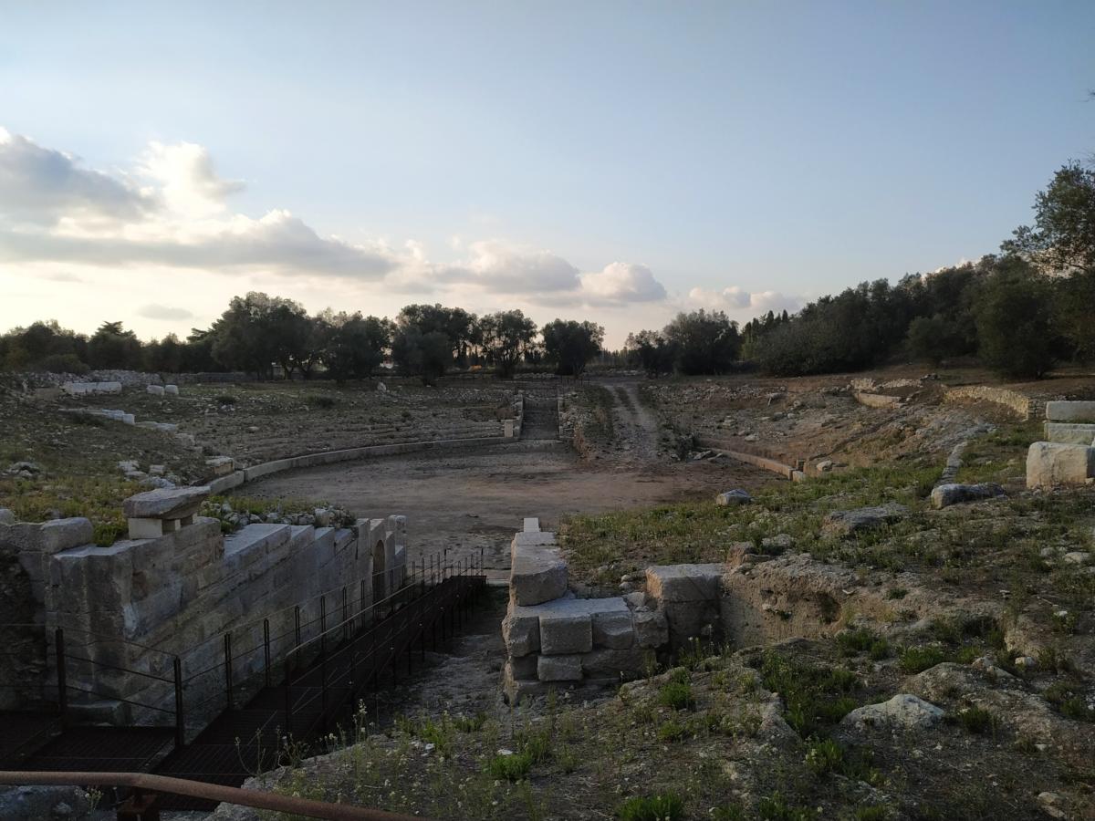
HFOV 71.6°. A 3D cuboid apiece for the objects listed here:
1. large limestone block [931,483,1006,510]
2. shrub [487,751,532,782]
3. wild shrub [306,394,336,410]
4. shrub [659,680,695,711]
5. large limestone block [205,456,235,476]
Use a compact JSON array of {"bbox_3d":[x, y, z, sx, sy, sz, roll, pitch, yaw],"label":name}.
[{"bbox_3d":[9.440,1.914,17.100,1.600,0.460,0.520,-1,4,-14],"label":"large limestone block"},{"bbox_3d":[-0.265,2.524,5.400,0.310,0.180,0.290,0,4,0],"label":"shrub"},{"bbox_3d":[-22.075,-0.855,74.000,2.800,1.250,2.200,0,4,0],"label":"wild shrub"},{"bbox_3d":[1.321,2.934,7.800,0.390,0.280,0.370,0,4,0],"label":"shrub"},{"bbox_3d":[-21.327,3.648,49.500,1.400,0.920,1.300,3,5,39],"label":"large limestone block"}]

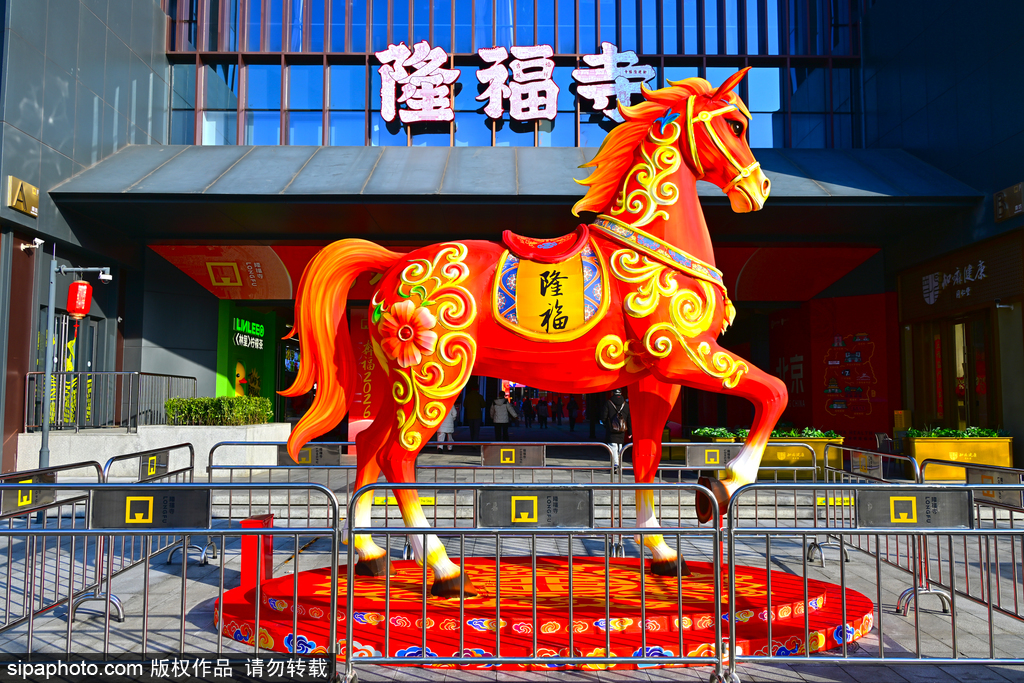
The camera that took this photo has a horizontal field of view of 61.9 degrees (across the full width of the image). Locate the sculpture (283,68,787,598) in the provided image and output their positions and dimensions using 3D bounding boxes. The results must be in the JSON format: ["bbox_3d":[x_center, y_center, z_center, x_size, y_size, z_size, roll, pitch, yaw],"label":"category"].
[{"bbox_3d":[0.134,-0.172,6.654,3.855,4.027,1.060,0,-5,0],"label":"sculpture"}]

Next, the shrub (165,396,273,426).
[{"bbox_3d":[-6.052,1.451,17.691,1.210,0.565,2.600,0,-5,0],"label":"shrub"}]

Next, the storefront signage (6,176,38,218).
[{"bbox_3d":[-8.655,-2.554,15.139,0.070,0.527,0.828,0,-5,0],"label":"storefront signage"}]

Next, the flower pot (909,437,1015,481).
[{"bbox_3d":[8.039,2.107,15.432,1.745,0.754,0.500,0,-5,0],"label":"flower pot"}]

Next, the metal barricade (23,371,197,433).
[{"bbox_3d":[-8.078,1.265,17.423,2.119,1.141,2.737,0,-5,0],"label":"metal barricade"}]

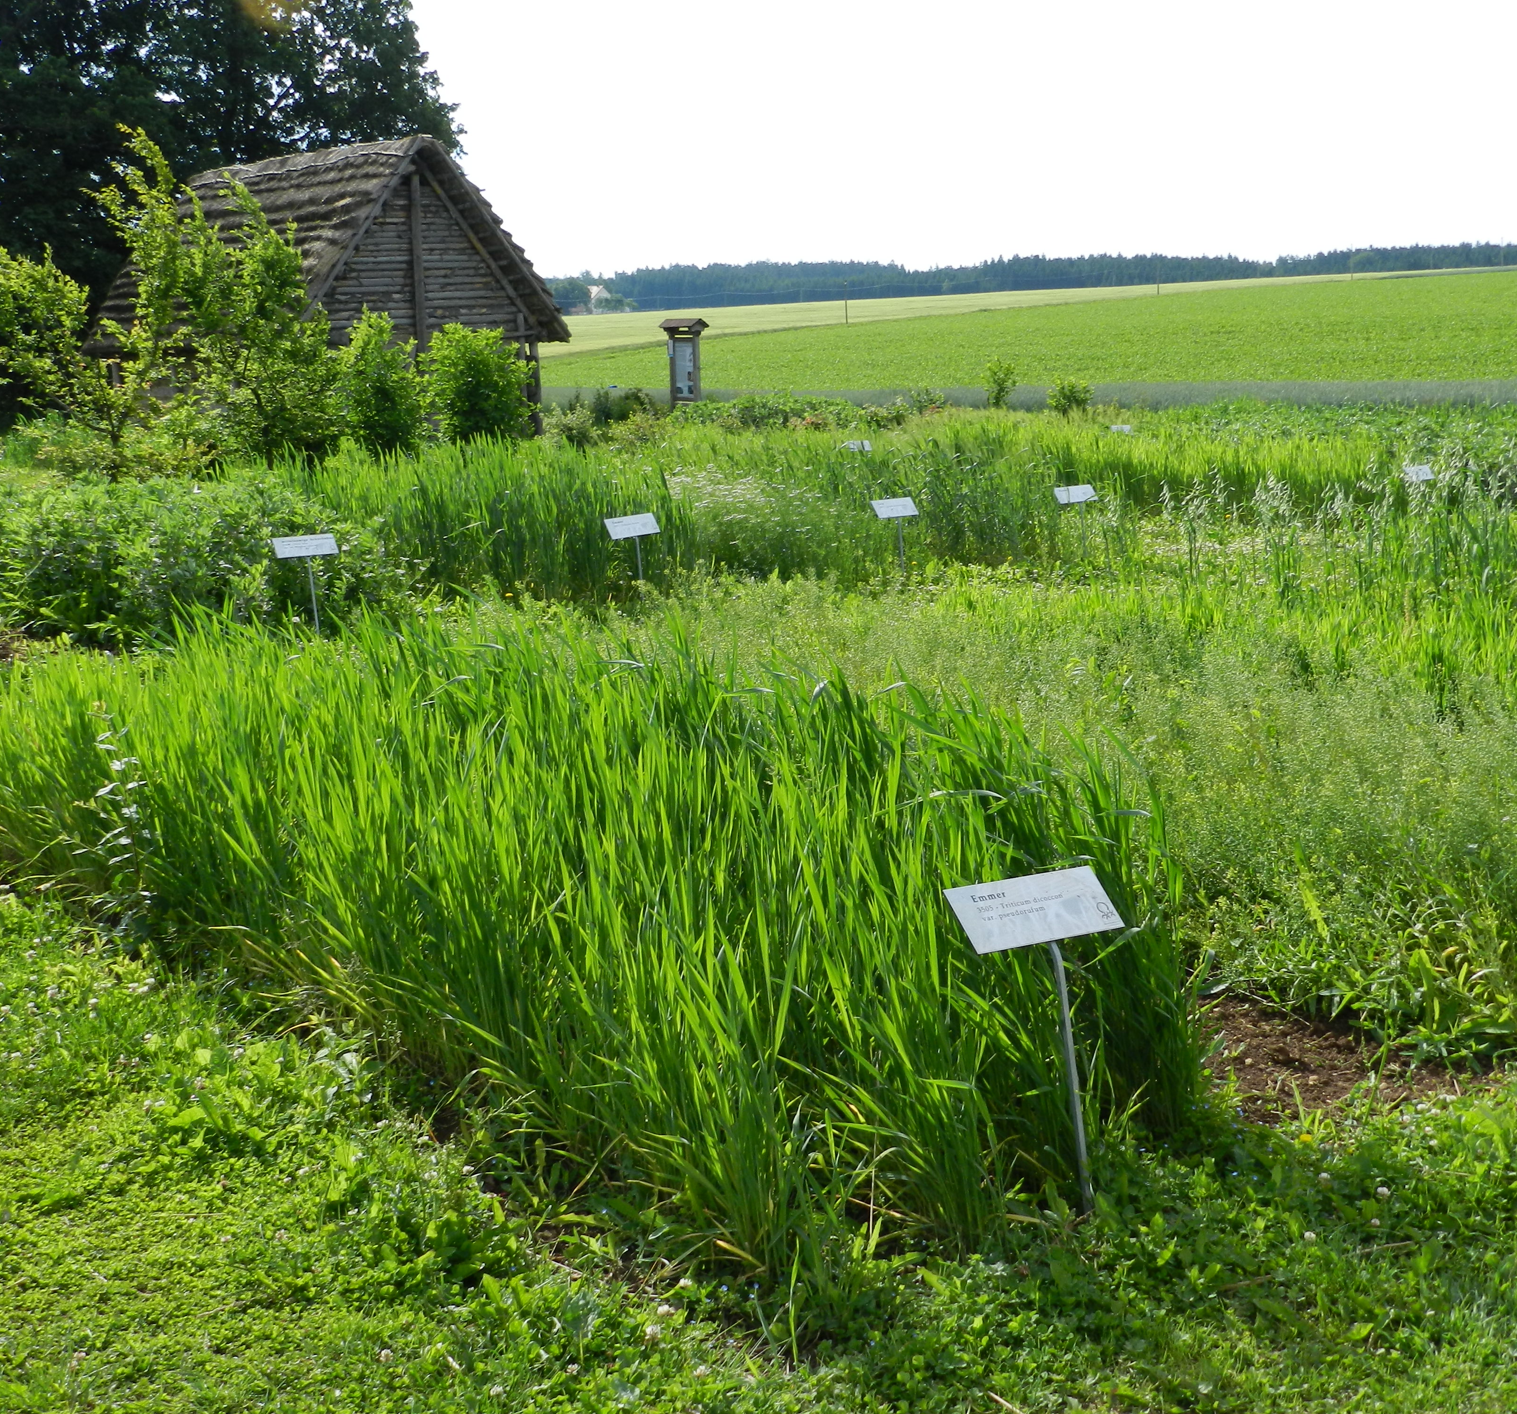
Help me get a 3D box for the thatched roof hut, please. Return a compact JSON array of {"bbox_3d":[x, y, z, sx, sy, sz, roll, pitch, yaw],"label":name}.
[{"bbox_3d":[-8.403,-7.561,38.601,5.350,5.220,9.270,-11,15,-37],"label":"thatched roof hut"}]

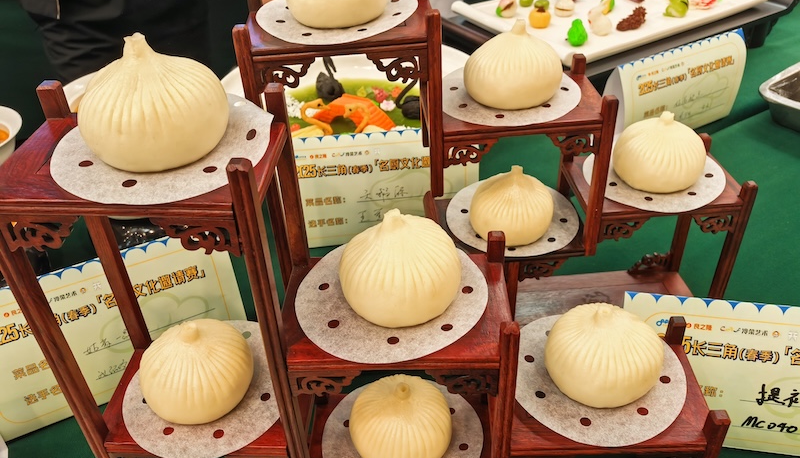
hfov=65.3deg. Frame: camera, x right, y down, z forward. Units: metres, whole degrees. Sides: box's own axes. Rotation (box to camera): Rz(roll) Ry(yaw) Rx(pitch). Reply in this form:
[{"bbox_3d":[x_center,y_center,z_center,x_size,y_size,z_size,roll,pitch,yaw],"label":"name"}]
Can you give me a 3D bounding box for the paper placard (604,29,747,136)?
[{"bbox_3d":[0.385,-0.195,0.882,0.242,0.128,0.058,-20,39,-23],"label":"paper placard"}]

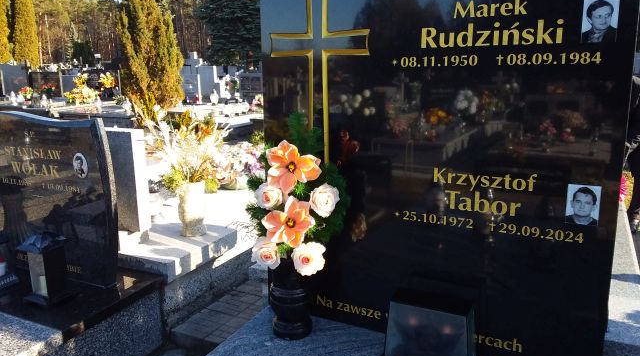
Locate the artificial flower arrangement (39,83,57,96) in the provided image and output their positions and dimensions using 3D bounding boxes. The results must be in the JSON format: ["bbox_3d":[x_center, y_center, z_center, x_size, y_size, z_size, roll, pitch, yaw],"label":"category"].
[{"bbox_3d":[-6.843,-2.222,13.000,0.450,0.360,0.320,5,12,27],"label":"artificial flower arrangement"}]

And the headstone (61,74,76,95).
[{"bbox_3d":[-6.480,-2.399,13.500,0.750,0.580,0.130,5,12,27],"label":"headstone"}]

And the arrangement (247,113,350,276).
[{"bbox_3d":[-0.064,0.065,1.796,0.345,0.546,0.250,2,11,10],"label":"arrangement"}]

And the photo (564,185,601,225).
[{"bbox_3d":[0.761,0.079,1.498,0.085,0.115,0.008,5,12,27],"label":"photo"}]

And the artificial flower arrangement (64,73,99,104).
[{"bbox_3d":[-5.759,-2.173,12.500,0.800,0.760,0.550,5,12,27],"label":"artificial flower arrangement"}]

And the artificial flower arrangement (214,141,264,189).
[{"bbox_3d":[-0.798,-0.136,5.200,0.500,0.460,0.420,5,12,27],"label":"artificial flower arrangement"}]

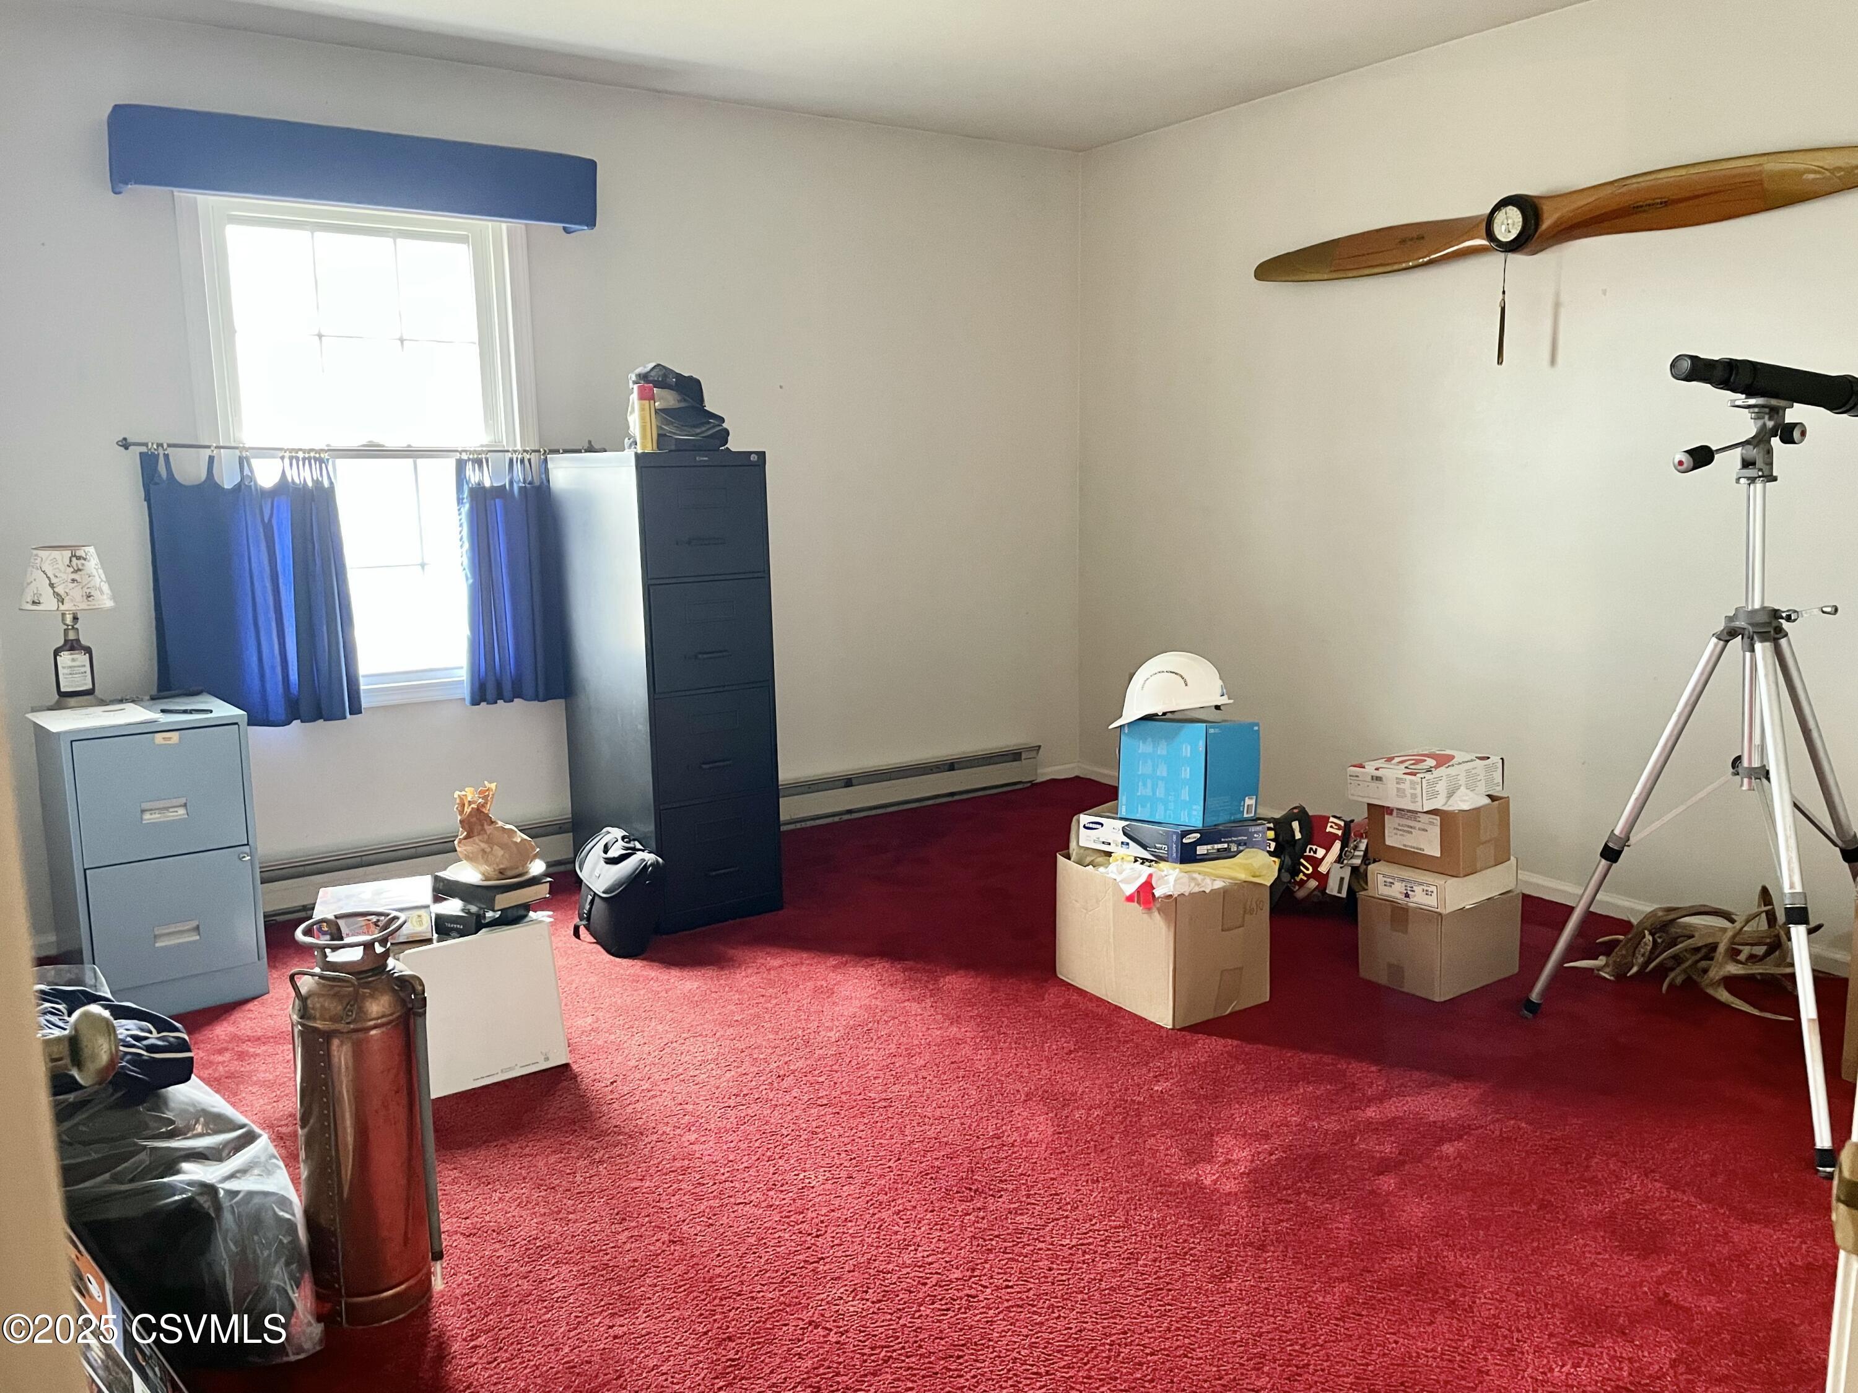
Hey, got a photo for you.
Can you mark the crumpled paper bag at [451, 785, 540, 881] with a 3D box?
[{"bbox_3d":[-0.957,0.298,3.090,0.175,0.192,0.150,-4,10,-18],"label":"crumpled paper bag"}]

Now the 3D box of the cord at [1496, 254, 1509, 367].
[{"bbox_3d":[1.589,-1.069,3.859,0.020,0.308,0.022,-7,11,-33],"label":"cord"}]

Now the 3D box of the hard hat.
[{"bbox_3d":[0.583,-0.011,3.355,0.292,0.153,0.225,-6,7,21],"label":"hard hat"}]

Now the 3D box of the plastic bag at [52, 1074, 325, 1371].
[{"bbox_3d":[-1.174,0.778,2.128,0.390,0.340,0.420,-4,10,-18],"label":"plastic bag"}]

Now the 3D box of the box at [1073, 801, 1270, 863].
[{"bbox_3d":[0.595,0.333,3.407,0.307,0.076,0.328,-3,4,-37],"label":"box"}]

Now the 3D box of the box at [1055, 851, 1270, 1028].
[{"bbox_3d":[0.564,0.564,3.400,0.296,0.306,0.436,-6,11,-31],"label":"box"}]

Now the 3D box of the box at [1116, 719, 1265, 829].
[{"bbox_3d":[0.632,0.179,3.380,0.239,0.232,0.239,2,2,43],"label":"box"}]

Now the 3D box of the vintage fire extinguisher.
[{"bbox_3d":[-0.860,0.639,2.149,0.209,0.602,0.179,-9,13,-43],"label":"vintage fire extinguisher"}]

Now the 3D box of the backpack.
[{"bbox_3d":[-0.834,0.526,3.772,0.190,0.305,0.185,6,12,38],"label":"backpack"}]

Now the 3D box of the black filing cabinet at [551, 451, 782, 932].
[{"bbox_3d":[-0.780,-0.048,4.135,0.382,1.319,0.658,-7,11,-33],"label":"black filing cabinet"}]

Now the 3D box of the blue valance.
[{"bbox_3d":[-1.561,-1.452,3.897,1.244,0.194,0.172,-7,11,-33],"label":"blue valance"}]

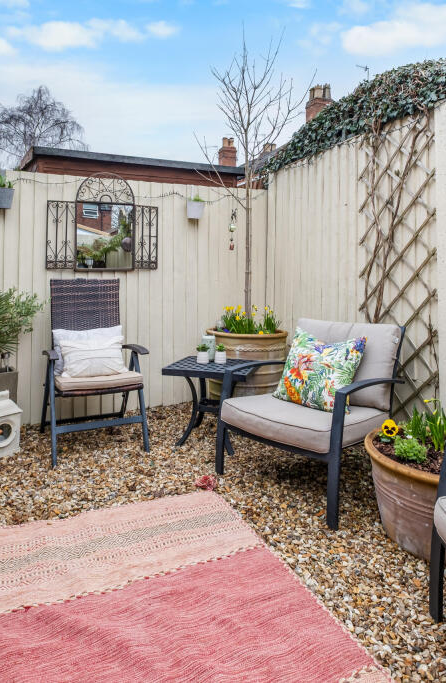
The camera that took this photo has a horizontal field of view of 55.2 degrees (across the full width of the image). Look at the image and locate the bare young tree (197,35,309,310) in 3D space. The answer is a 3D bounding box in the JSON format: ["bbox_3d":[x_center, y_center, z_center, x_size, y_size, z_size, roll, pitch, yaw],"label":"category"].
[{"bbox_3d":[0.238,-1.240,3.330,0.870,2.250,0.800,0,5,0],"label":"bare young tree"}]

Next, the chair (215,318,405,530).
[{"bbox_3d":[0.485,0.321,2.340,0.780,0.810,0.740,-5,7,-43],"label":"chair"}]

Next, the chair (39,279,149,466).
[{"bbox_3d":[-0.820,0.116,2.763,0.590,1.052,0.649,-3,8,-24],"label":"chair"}]

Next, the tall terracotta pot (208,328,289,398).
[{"bbox_3d":[0.191,0.249,3.330,0.630,0.600,0.630,0,5,0],"label":"tall terracotta pot"}]

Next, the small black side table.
[{"bbox_3d":[-0.056,0.399,2.800,0.545,0.490,0.440,2,5,18],"label":"small black side table"}]

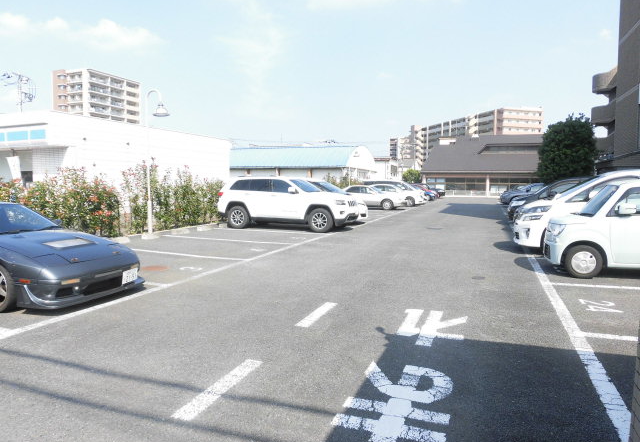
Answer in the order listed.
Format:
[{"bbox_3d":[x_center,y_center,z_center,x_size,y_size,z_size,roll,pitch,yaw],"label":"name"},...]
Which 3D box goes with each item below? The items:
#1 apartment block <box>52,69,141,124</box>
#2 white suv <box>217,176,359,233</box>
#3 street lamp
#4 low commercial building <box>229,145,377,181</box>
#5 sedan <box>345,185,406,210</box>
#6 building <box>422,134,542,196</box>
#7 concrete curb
[{"bbox_3d":[-69.554,-27.853,140.565,13.300,33.600,21.000,2,5,21],"label":"apartment block"},{"bbox_3d":[-1.078,-0.639,15.260,4.820,1.770,1.940,2,5,21],"label":"white suv"},{"bbox_3d":[-4.767,-1.699,13.051,0.820,4.220,0.480,2,5,21],"label":"street lamp"},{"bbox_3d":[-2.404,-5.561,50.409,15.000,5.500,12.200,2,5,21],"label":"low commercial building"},{"bbox_3d":[2.924,-1.430,26.691,4.600,1.420,1.740,2,5,21],"label":"sedan"},{"bbox_3d":[23.039,-7.008,56.645,17.500,7.600,15.000,2,5,21],"label":"building"},{"bbox_3d":[-4.569,0.275,13.915,0.160,0.140,5.600,2,5,21],"label":"concrete curb"}]

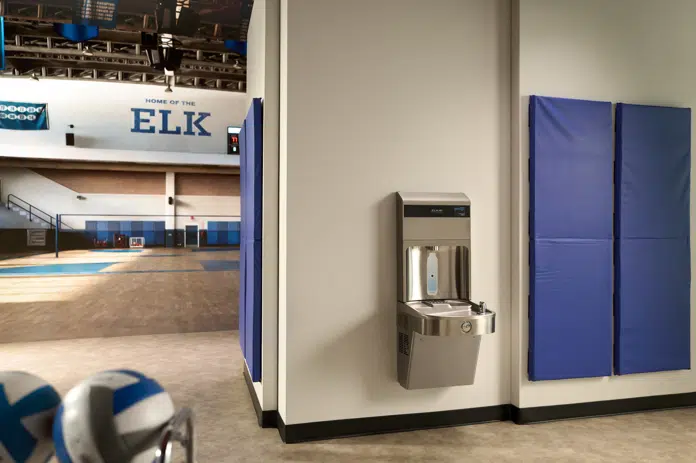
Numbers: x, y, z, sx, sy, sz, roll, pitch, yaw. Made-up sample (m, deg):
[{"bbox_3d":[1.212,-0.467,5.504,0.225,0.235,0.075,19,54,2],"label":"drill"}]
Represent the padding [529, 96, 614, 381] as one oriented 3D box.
[{"bbox_3d":[1.499,0.052,3.629,0.597,1.855,0.057,0,0,-15],"label":"padding"}]

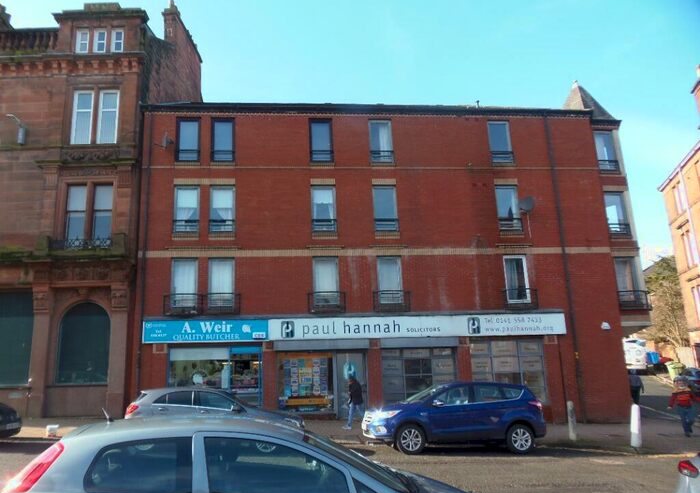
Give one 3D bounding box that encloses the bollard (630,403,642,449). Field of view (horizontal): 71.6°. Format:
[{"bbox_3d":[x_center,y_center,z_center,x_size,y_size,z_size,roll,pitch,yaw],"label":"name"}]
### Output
[{"bbox_3d":[7.671,4.833,13.148,0.280,1.110,0.280,4,-12,-4],"label":"bollard"}]

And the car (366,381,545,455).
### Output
[{"bbox_3d":[2.516,4.312,12.573,4.520,1.690,1.840,2,-13,-5],"label":"car"}]

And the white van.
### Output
[{"bbox_3d":[20.208,8.019,35.862,2.000,2.500,5.200,-6,-12,21],"label":"white van"}]

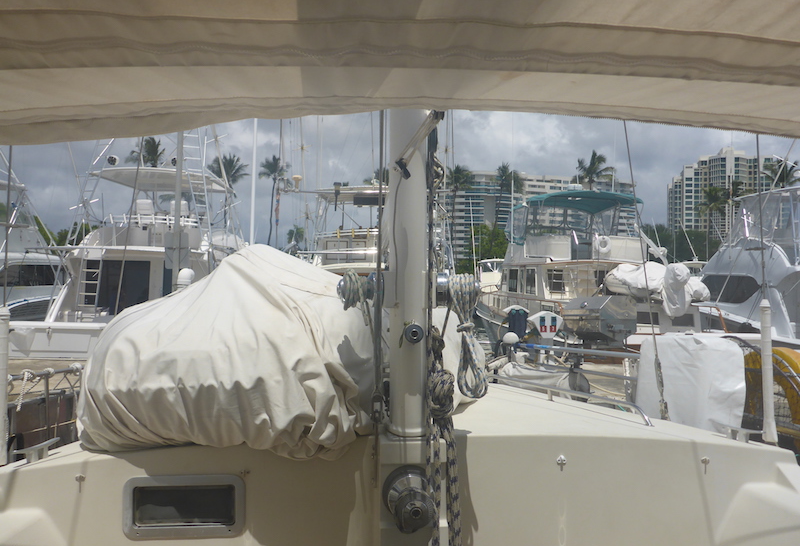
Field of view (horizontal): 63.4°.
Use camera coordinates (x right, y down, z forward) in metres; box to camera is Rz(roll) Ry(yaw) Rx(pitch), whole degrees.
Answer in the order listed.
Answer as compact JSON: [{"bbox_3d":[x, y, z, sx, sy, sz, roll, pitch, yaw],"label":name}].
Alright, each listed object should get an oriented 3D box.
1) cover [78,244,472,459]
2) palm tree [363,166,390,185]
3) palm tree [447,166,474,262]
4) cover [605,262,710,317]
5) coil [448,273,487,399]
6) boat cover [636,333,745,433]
[{"bbox_3d":[-0.270,0.215,2.720,1.400,0.670,1.550,0,0,8],"label":"cover"},{"bbox_3d":[-2.600,-7.400,95.000,5.000,16.200,5.000,0,0,0],"label":"palm tree"},{"bbox_3d":[8.900,-7.700,95.000,4.500,16.800,4.500,0,0,0],"label":"palm tree"},{"bbox_3d":[6.570,0.420,16.500,1.650,1.300,2.900,0,0,-12],"label":"cover"},{"bbox_3d":[0.210,0.200,2.020,0.125,0.400,0.110,0,0,0],"label":"coil"},{"bbox_3d":[2.050,0.800,4.600,0.800,0.720,0.400,0,0,30],"label":"boat cover"}]

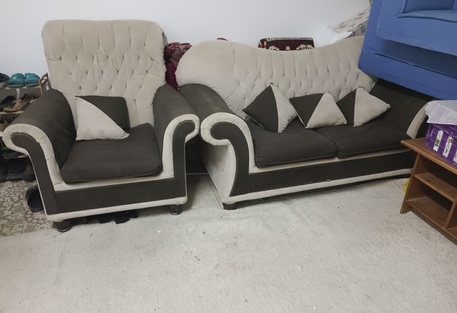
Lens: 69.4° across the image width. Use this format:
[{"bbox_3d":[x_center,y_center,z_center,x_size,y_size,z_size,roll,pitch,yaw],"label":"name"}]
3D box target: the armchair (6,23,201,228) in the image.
[{"bbox_3d":[-0.753,-0.276,2.174,1.010,1.110,0.920,-6,24,-13],"label":"armchair"}]

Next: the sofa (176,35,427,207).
[{"bbox_3d":[0.605,-0.357,2.518,1.860,0.990,0.920,-7,24,-16],"label":"sofa"}]

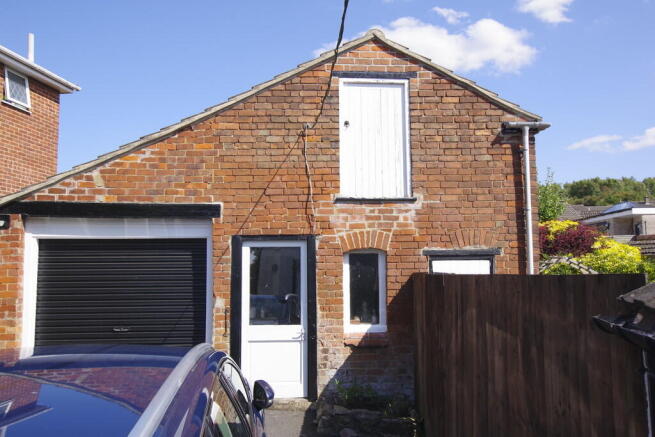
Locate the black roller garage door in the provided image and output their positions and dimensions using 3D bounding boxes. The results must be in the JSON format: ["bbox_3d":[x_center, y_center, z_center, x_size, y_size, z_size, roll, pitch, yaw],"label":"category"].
[{"bbox_3d":[-2.577,1.300,6.334,2.125,2.113,0.080,0,-5,-4],"label":"black roller garage door"}]

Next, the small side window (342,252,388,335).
[{"bbox_3d":[0.479,0.929,6.499,0.546,1.055,0.100,0,-5,-4],"label":"small side window"}]

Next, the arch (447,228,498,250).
[{"bbox_3d":[1.886,0.264,6.650,0.645,0.257,0.120,0,-5,-4],"label":"arch"}]

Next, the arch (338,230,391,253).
[{"bbox_3d":[0.476,0.286,6.550,0.670,0.266,0.120,0,-5,-4],"label":"arch"}]

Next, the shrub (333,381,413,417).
[{"bbox_3d":[0.540,2.157,6.104,0.959,0.443,0.450,0,-5,-4],"label":"shrub"}]

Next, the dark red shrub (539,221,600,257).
[{"bbox_3d":[7.410,1.014,15.668,2.126,1.916,2.100,0,-5,-4],"label":"dark red shrub"}]

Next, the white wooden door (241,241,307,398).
[{"bbox_3d":[-0.668,1.255,6.419,0.848,1.978,0.080,0,-5,-4],"label":"white wooden door"}]

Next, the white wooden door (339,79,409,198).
[{"bbox_3d":[0.617,-1.052,6.668,0.921,1.593,0.100,0,-5,-4],"label":"white wooden door"}]

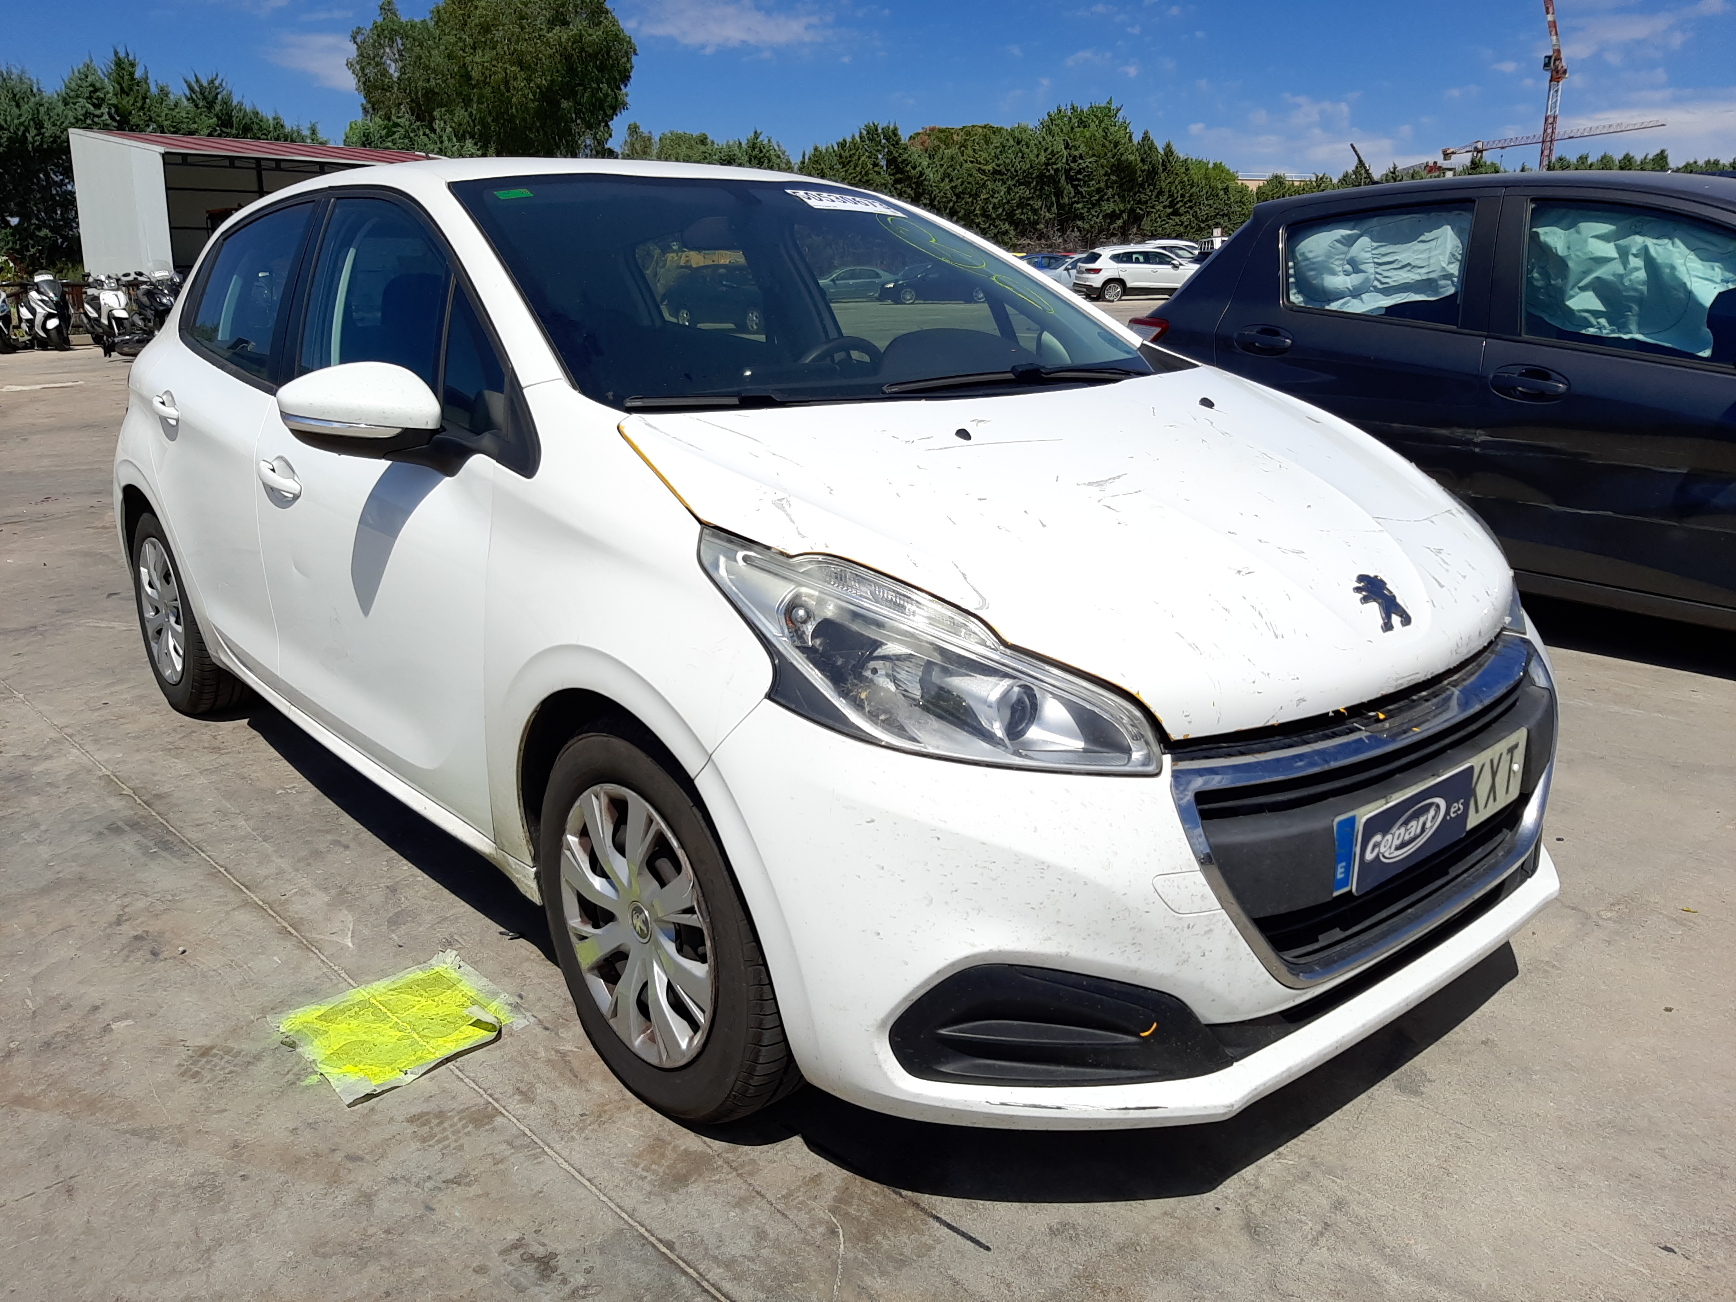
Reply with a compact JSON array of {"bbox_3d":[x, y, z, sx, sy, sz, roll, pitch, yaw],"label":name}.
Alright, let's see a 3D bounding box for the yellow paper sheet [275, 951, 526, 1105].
[{"bbox_3d":[-0.784,0.614,2.198,0.315,0.020,0.345,-13,20,-39],"label":"yellow paper sheet"}]

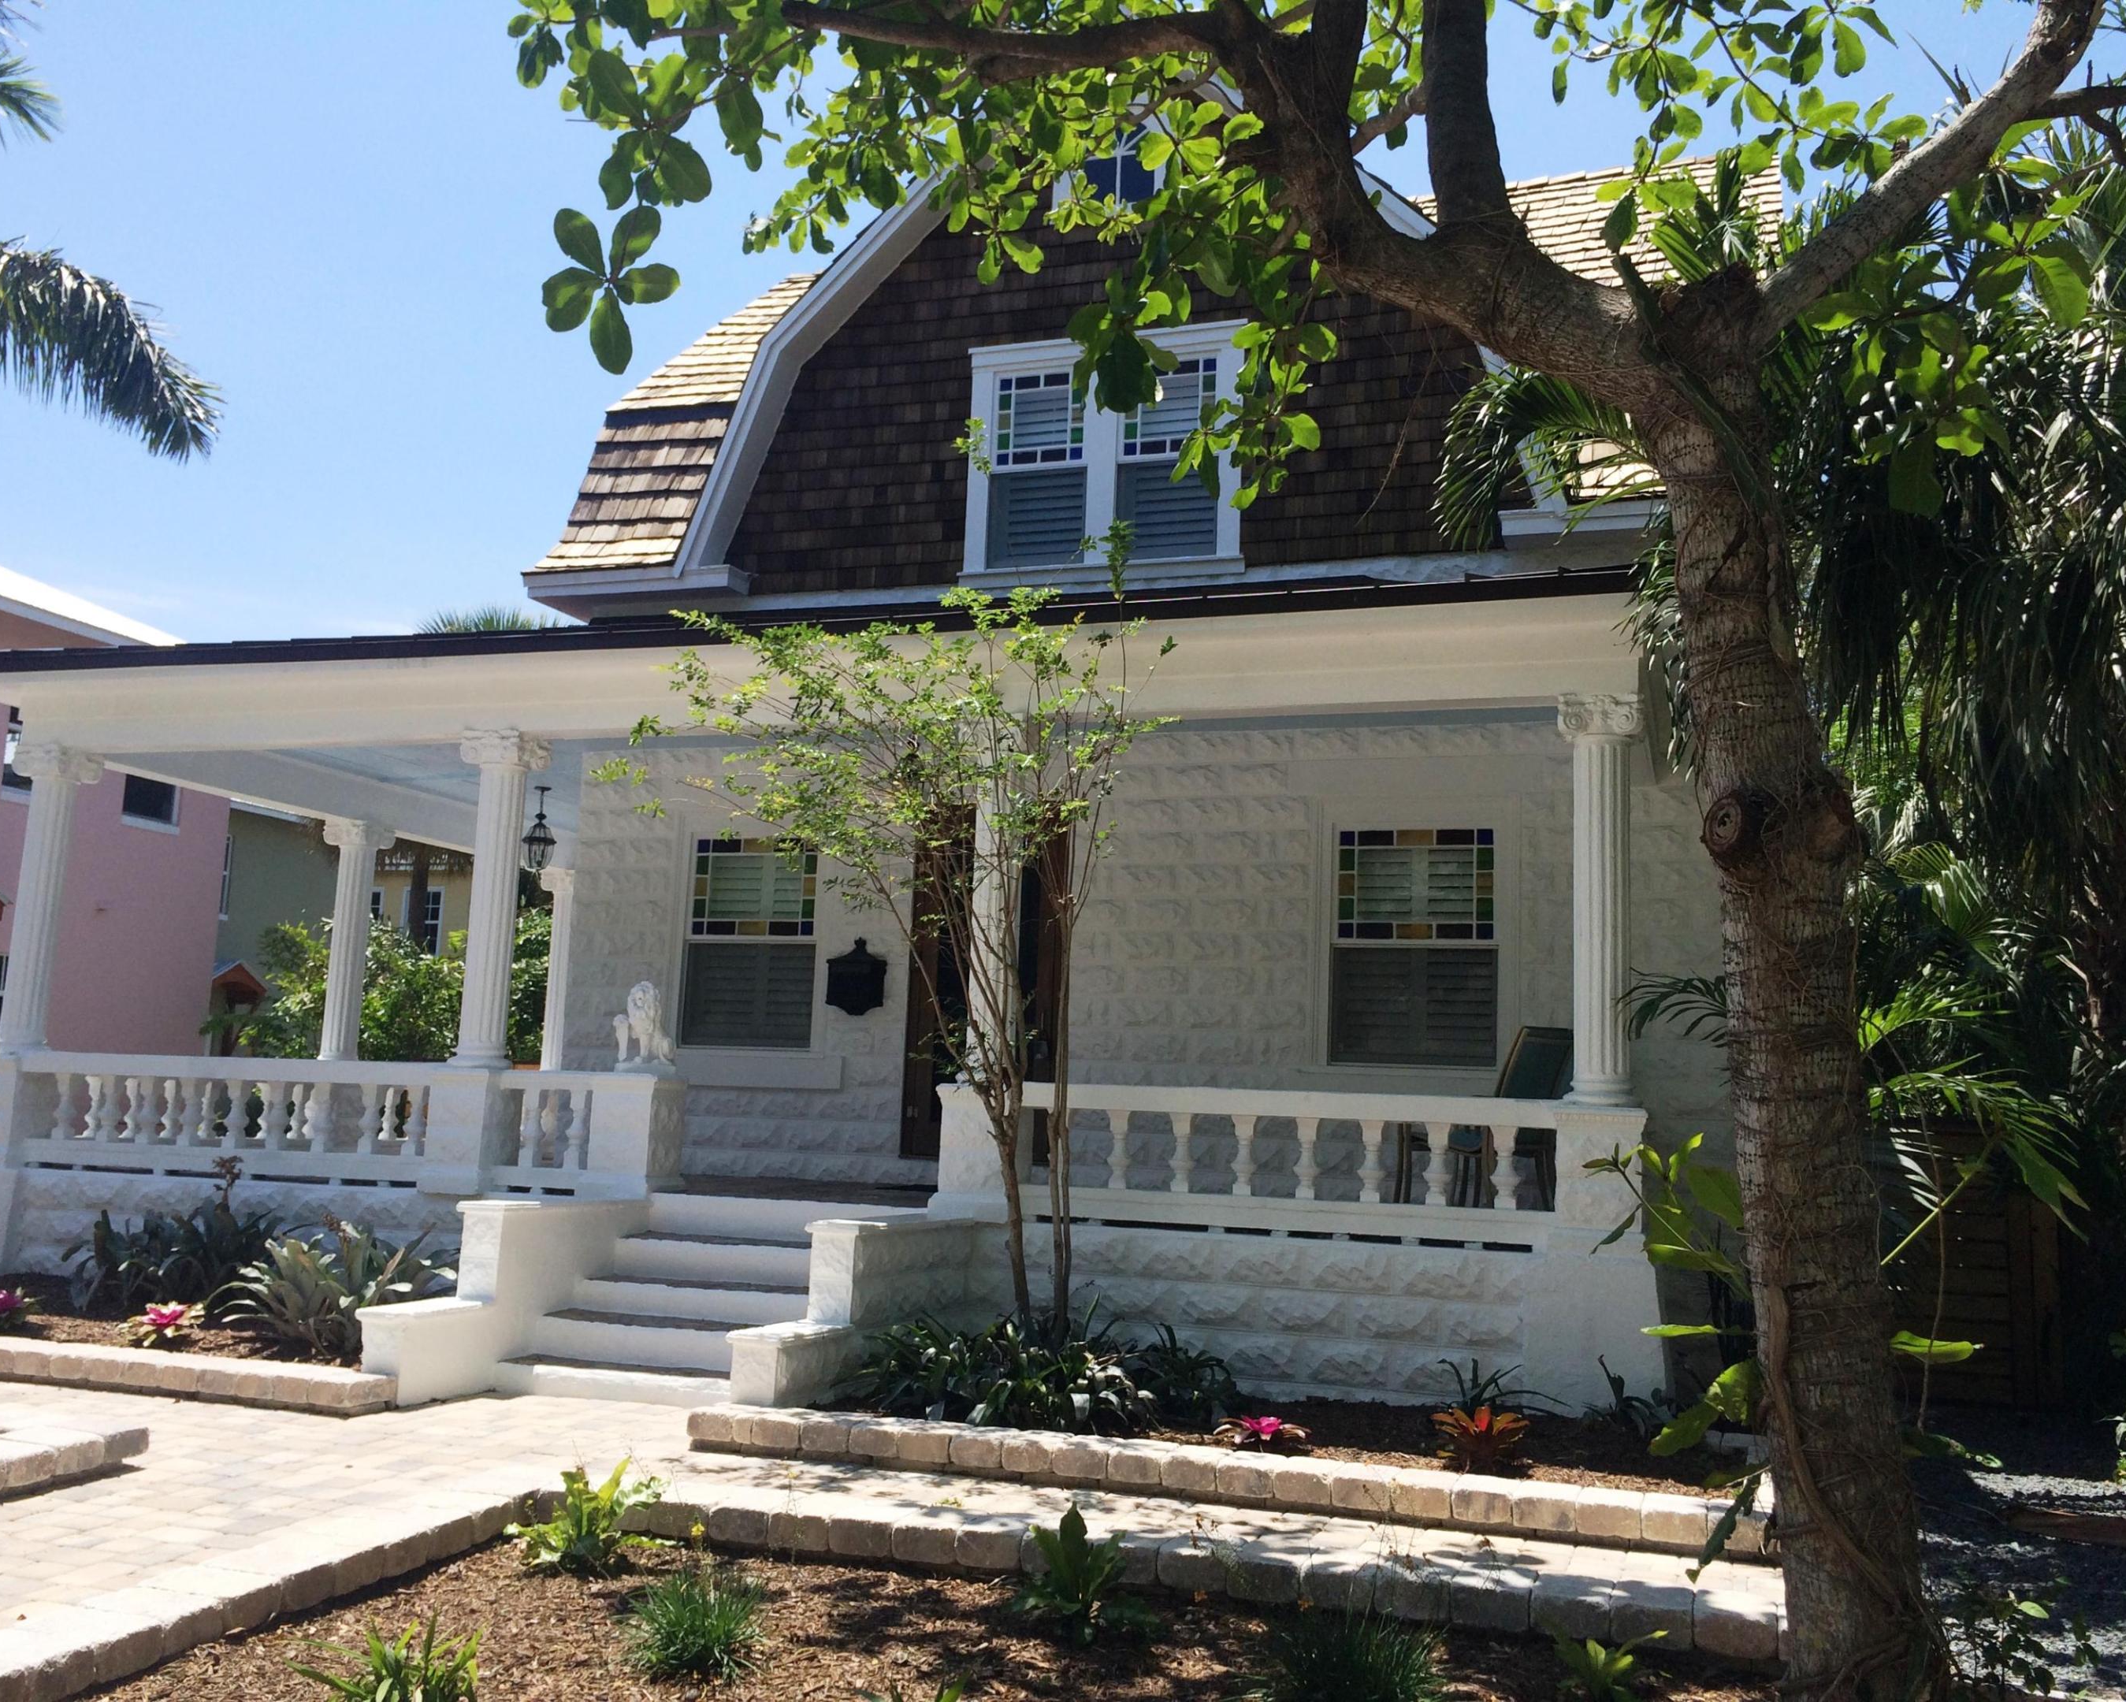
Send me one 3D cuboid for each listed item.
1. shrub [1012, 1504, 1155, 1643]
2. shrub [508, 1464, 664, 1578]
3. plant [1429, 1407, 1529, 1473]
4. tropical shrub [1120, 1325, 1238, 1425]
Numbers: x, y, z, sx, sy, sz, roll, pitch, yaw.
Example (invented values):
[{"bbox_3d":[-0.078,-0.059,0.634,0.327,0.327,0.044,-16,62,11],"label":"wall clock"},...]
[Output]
[{"bbox_3d":[0.056,1.847,4.935,0.396,0.282,0.376,2,-8,1],"label":"shrub"},{"bbox_3d":[-1.343,1.861,5.358,0.440,0.269,0.418,4,-8,-13],"label":"shrub"},{"bbox_3d":[1.480,2.083,6.755,0.335,0.210,0.335,0,-8,12],"label":"plant"},{"bbox_3d":[0.492,2.155,7.915,0.471,0.366,0.447,2,-8,4],"label":"tropical shrub"}]

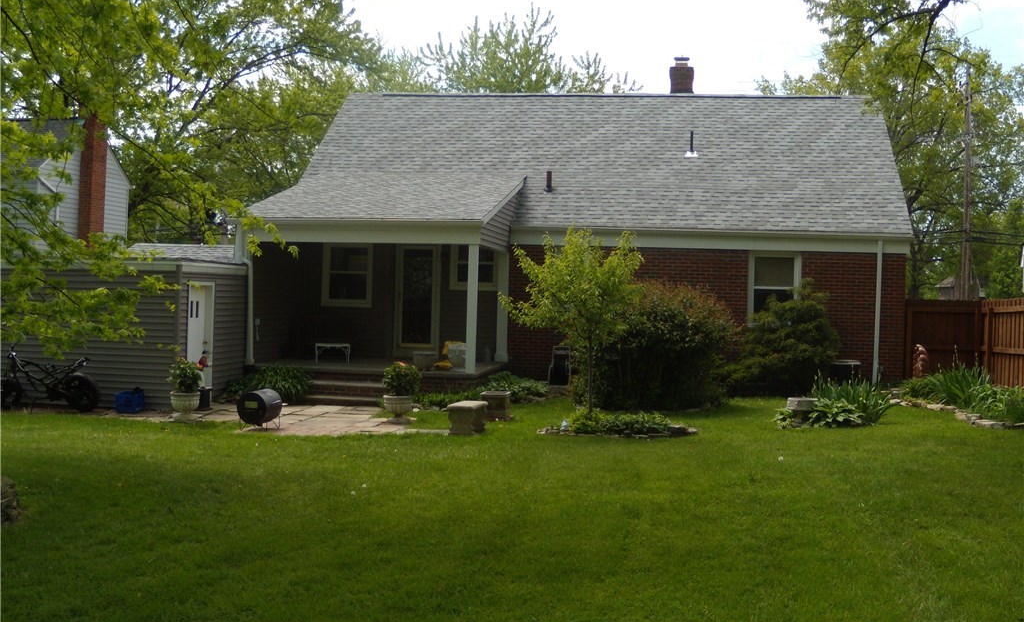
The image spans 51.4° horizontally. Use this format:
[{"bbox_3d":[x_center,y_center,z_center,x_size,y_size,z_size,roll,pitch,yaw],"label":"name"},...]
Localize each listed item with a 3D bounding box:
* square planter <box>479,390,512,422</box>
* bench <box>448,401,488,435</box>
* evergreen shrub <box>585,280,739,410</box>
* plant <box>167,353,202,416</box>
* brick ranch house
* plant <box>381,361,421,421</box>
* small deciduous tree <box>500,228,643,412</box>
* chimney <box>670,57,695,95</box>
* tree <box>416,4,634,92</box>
[{"bbox_3d":[-0.225,1.357,15.188,0.400,0.390,0.400,2,1,8],"label":"square planter"},{"bbox_3d":[-0.589,1.434,14.303,0.370,0.385,0.740,2,1,13],"label":"bench"},{"bbox_3d":[2.416,0.521,17.416,2.450,2.006,2.200,2,1,8],"label":"evergreen shrub"},{"bbox_3d":[-4.611,1.086,15.007,0.490,0.919,0.490,2,1,8],"label":"plant"},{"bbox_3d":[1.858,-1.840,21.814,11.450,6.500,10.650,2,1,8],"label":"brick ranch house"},{"bbox_3d":[-1.577,1.148,14.957,0.550,0.878,0.550,2,1,8],"label":"plant"},{"bbox_3d":[0.813,0.196,15.221,2.000,2.719,1.900,2,1,8],"label":"small deciduous tree"},{"bbox_3d":[3.723,-5.083,23.412,0.540,1.000,0.540,2,1,8],"label":"chimney"},{"bbox_3d":[0.340,-5.110,40.098,9.500,12.587,9.000,2,1,8],"label":"tree"}]

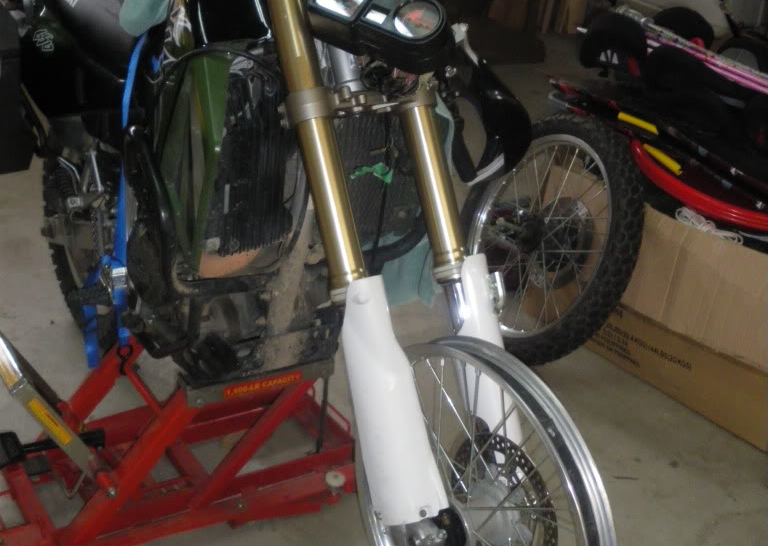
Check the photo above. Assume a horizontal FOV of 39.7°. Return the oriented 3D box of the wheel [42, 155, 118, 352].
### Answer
[{"bbox_3d":[-0.732,-0.080,2.808,0.130,0.640,0.640,-13,32,-33],"label":"wheel"}]

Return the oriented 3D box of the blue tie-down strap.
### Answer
[{"bbox_3d":[-0.529,-0.124,2.068,0.125,0.704,0.090,-13,32,-33],"label":"blue tie-down strap"}]

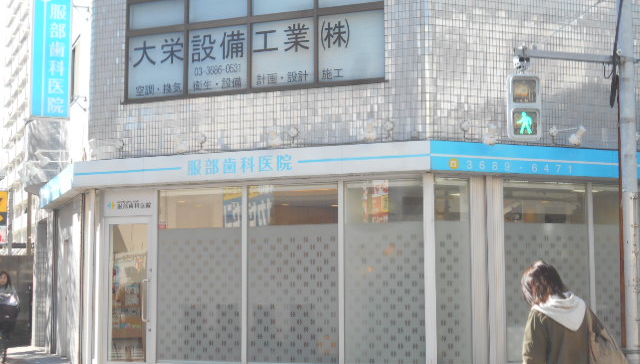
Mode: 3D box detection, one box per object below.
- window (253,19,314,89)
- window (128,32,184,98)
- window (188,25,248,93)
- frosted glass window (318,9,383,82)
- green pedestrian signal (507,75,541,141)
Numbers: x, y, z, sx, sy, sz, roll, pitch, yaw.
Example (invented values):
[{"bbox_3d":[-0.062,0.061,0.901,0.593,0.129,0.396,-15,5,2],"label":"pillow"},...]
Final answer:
[{"bbox_3d":[-0.508,-1.777,14.762,0.925,0.910,0.080,-3,-7,23],"label":"window"},{"bbox_3d":[-2.374,-1.682,15.553,0.923,0.918,0.080,-3,-7,23],"label":"window"},{"bbox_3d":[-1.446,-1.722,15.158,0.937,0.913,0.080,-3,-7,23],"label":"window"},{"bbox_3d":[0.413,-1.802,14.287,0.936,0.923,0.080,-3,-7,22],"label":"frosted glass window"},{"bbox_3d":[2.100,-0.761,11.000,0.325,0.665,0.150,0,-6,-2],"label":"green pedestrian signal"}]

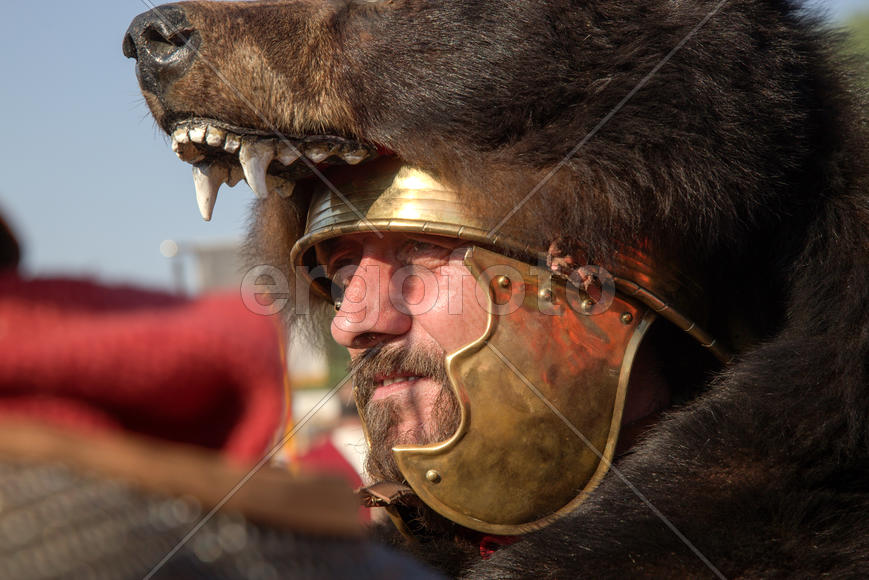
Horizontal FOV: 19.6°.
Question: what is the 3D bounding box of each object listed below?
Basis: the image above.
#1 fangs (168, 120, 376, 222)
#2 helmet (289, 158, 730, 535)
[{"bbox_3d":[-0.101,-0.070,1.450,0.115,0.052,0.080,4,-13,-30],"label":"fangs"},{"bbox_3d":[0.044,-0.006,1.530,0.275,0.292,0.220,0,-3,-40],"label":"helmet"}]

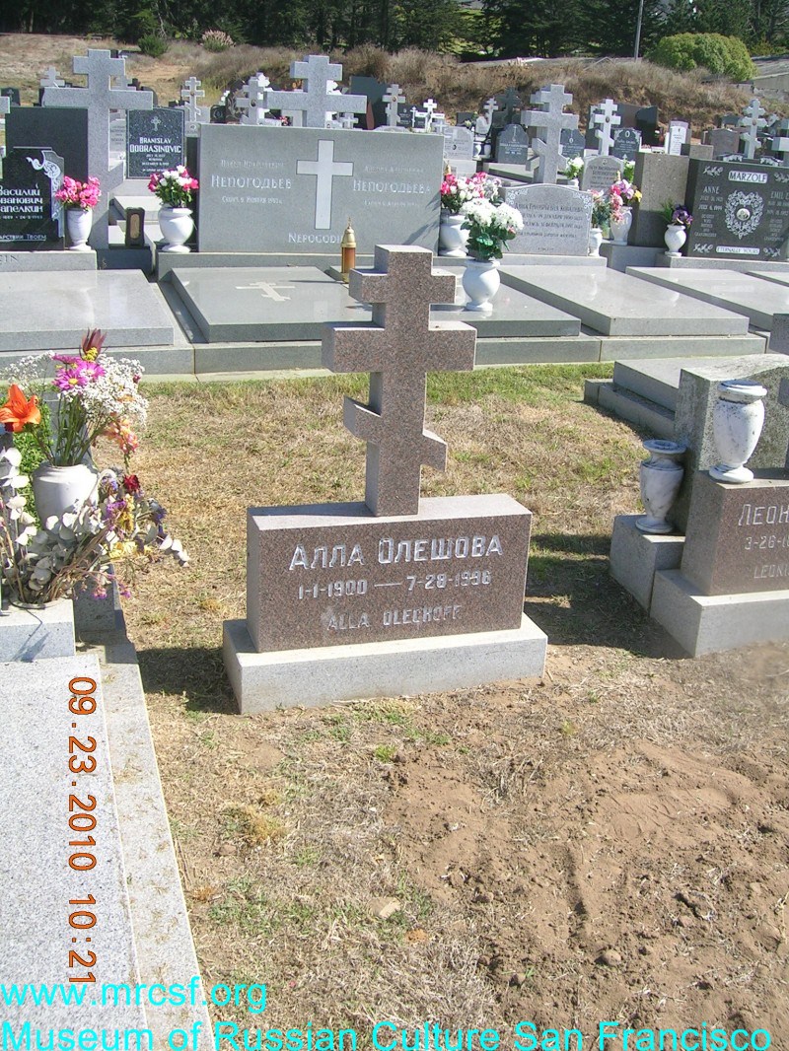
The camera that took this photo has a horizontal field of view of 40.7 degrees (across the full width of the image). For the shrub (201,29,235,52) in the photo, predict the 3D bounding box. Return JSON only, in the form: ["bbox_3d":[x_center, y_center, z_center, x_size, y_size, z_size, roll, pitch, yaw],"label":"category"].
[{"bbox_3d":[-9.603,-26.442,58.000,1.774,1.271,1.738,-4,23,-17],"label":"shrub"}]

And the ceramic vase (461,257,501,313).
[{"bbox_3d":[0.511,-1.415,6.242,0.215,0.285,0.215,3,19,-1],"label":"ceramic vase"}]

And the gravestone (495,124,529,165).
[{"bbox_3d":[2.076,-6.615,18.500,0.560,0.640,0.130,-5,20,-21],"label":"gravestone"}]

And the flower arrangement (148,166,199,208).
[{"bbox_3d":[-1.578,-2.425,7.611,0.362,0.254,0.340,-4,23,-17],"label":"flower arrangement"}]

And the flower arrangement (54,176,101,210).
[{"bbox_3d":[-2.337,-2.453,7.848,0.340,0.250,0.290,-4,23,-17],"label":"flower arrangement"}]

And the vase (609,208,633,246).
[{"bbox_3d":[2.093,-2.761,9.817,0.200,0.345,0.200,-4,23,-17],"label":"vase"}]

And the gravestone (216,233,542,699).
[{"bbox_3d":[-0.002,-0.118,2.518,0.767,1.033,0.256,-4,20,-18],"label":"gravestone"}]

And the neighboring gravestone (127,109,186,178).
[{"bbox_3d":[-2.816,-4.499,12.548,0.636,0.776,0.160,-4,23,-17],"label":"neighboring gravestone"}]

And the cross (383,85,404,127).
[{"bbox_3d":[-0.003,-6.721,17.025,0.355,0.625,0.120,-4,23,-17],"label":"cross"}]

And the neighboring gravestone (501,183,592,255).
[{"bbox_3d":[1.124,-2.304,7.996,0.714,0.510,0.121,-4,23,-17],"label":"neighboring gravestone"}]

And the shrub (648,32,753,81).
[{"bbox_3d":[12.135,-18.446,42.000,4.100,1.850,3.400,3,19,0],"label":"shrub"}]

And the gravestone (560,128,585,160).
[{"bbox_3d":[3.265,-7.041,19.722,0.531,0.591,0.150,-4,23,-17],"label":"gravestone"}]

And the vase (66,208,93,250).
[{"bbox_3d":[-2.131,-2.003,7.188,0.174,0.252,0.174,-4,23,-17],"label":"vase"}]

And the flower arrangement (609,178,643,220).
[{"bbox_3d":[1.851,-2.625,8.548,0.249,0.316,0.209,-4,23,-17],"label":"flower arrangement"}]

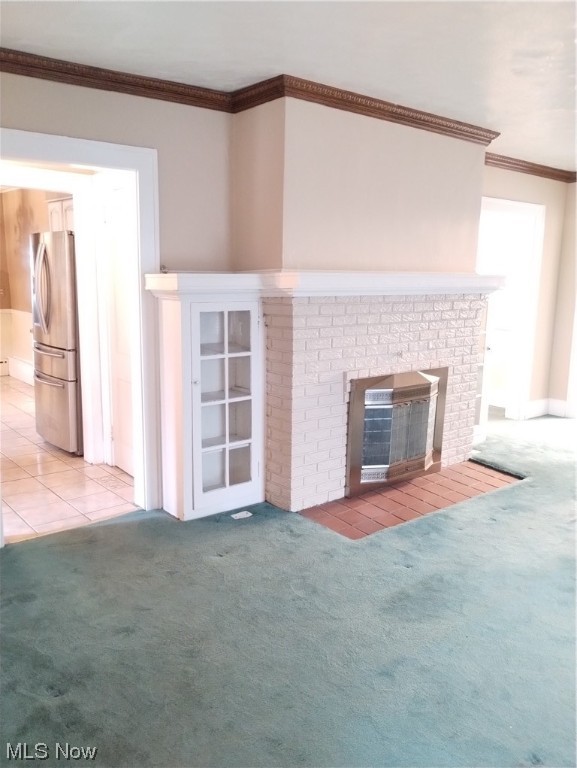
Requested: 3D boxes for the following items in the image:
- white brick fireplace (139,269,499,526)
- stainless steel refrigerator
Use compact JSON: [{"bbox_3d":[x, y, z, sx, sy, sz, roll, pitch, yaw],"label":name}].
[{"bbox_3d":[0.533,-0.033,4.387,2.978,1.457,0.674,-7,13,-39],"label":"white brick fireplace"},{"bbox_3d":[-1.687,-0.377,5.303,0.800,1.770,0.860,-7,13,-39],"label":"stainless steel refrigerator"}]

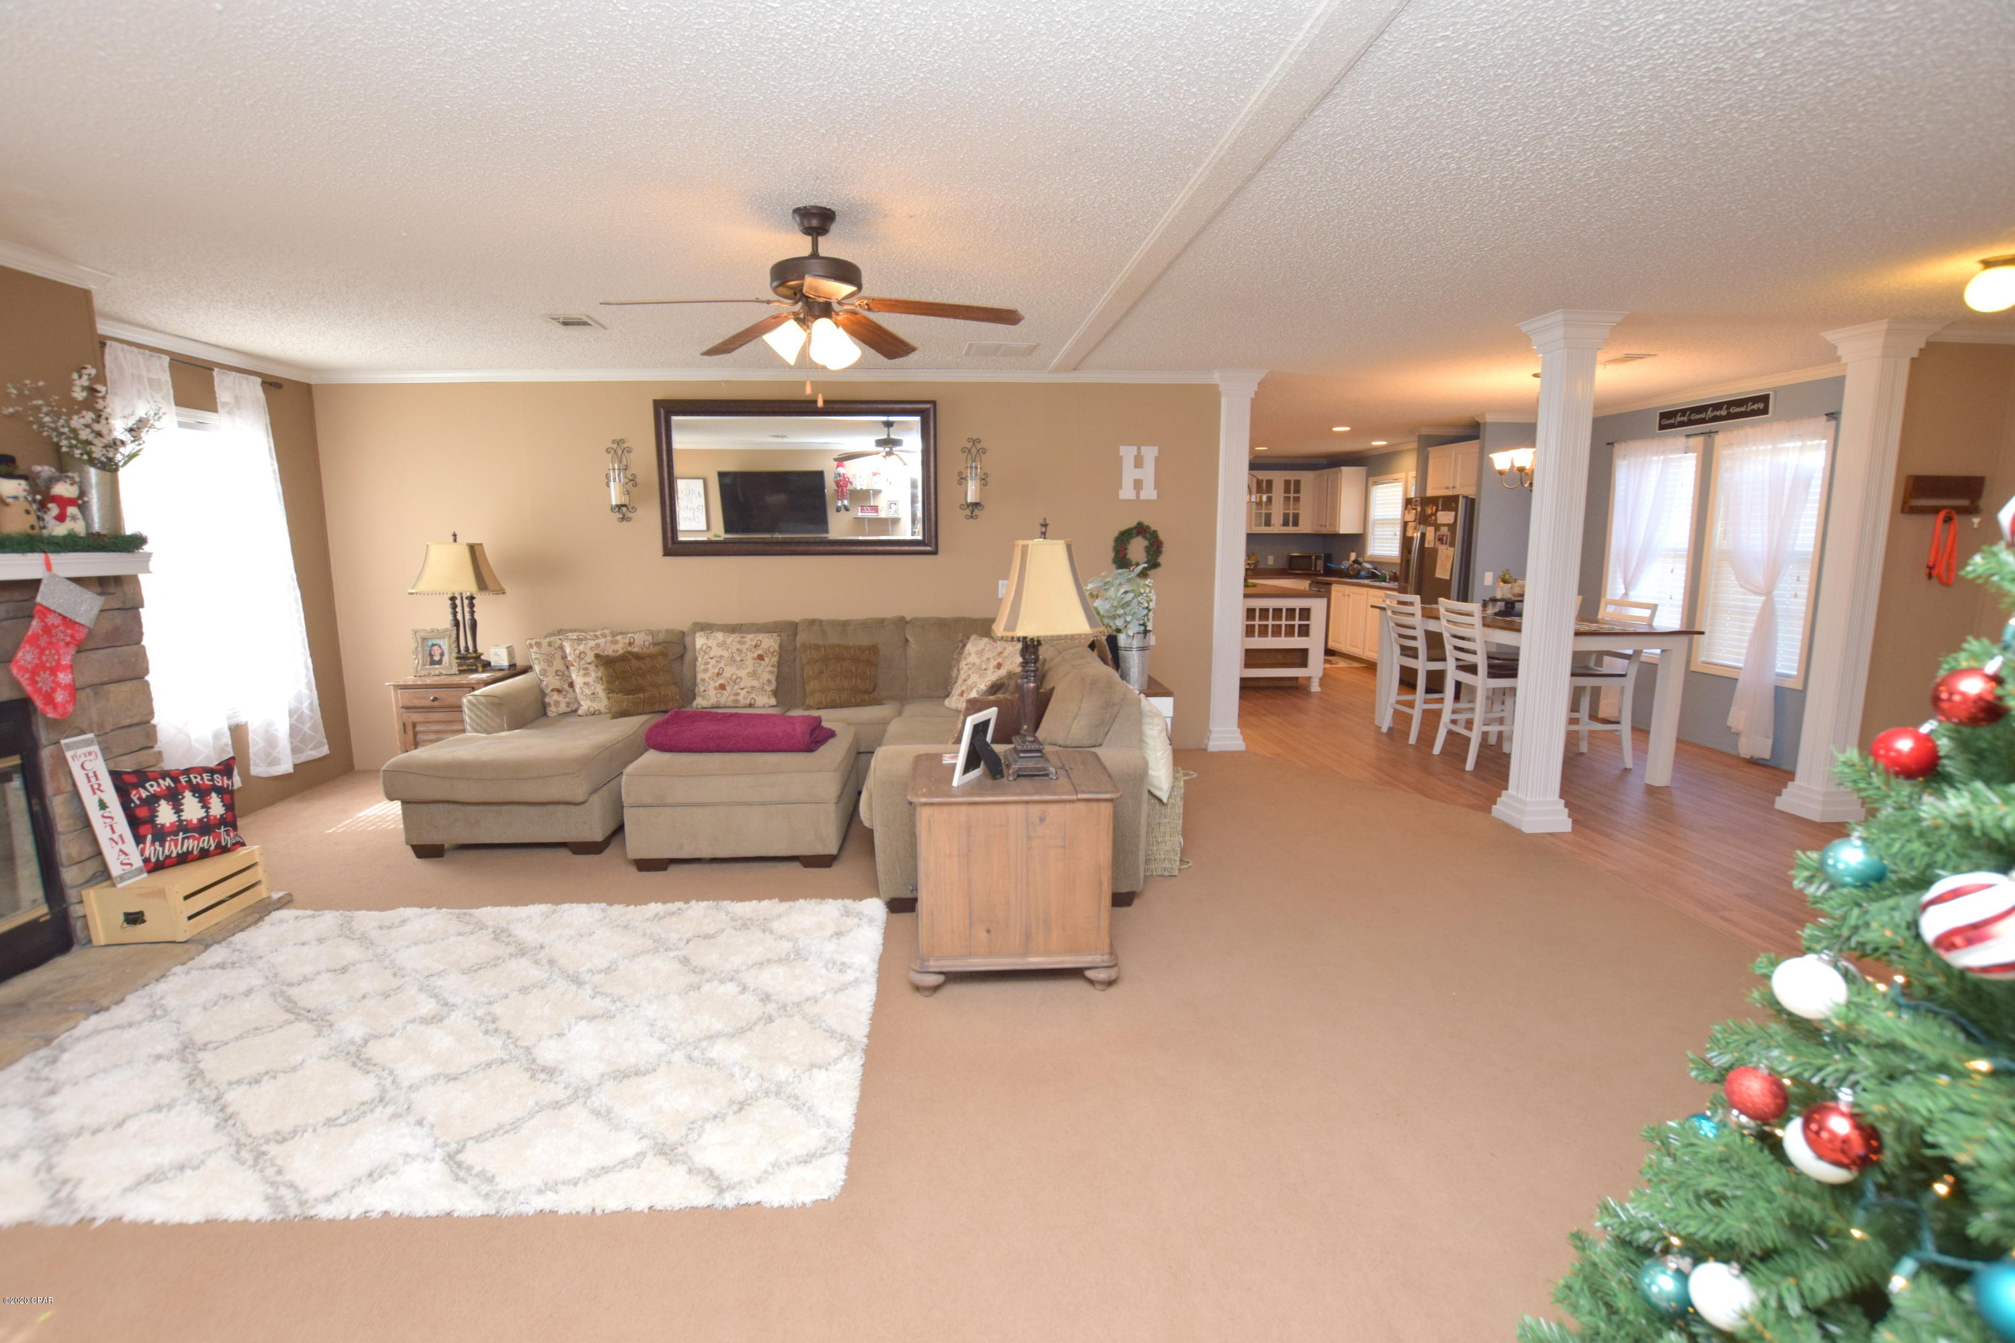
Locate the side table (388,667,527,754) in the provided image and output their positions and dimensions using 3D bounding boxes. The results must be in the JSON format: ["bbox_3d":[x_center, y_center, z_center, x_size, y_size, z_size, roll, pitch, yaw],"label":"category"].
[{"bbox_3d":[-3.287,0.353,5.158,0.600,0.660,0.620,-1,8,-5],"label":"side table"}]

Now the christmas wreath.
[{"bbox_3d":[0.838,-0.789,5.404,0.340,0.350,0.075,-1,9,-5],"label":"christmas wreath"}]

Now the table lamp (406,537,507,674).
[{"bbox_3d":[-3.120,-0.399,4.727,0.480,0.790,0.390,-1,9,-5],"label":"table lamp"}]

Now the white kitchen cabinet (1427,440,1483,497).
[{"bbox_3d":[4.314,-1.821,7.734,0.420,0.470,0.880,-1,9,-5],"label":"white kitchen cabinet"}]

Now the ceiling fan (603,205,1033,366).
[{"bbox_3d":[-0.596,-1.186,2.619,1.280,0.500,1.250,-1,9,-5],"label":"ceiling fan"}]

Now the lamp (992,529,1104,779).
[{"bbox_3d":[0.119,-0.070,2.736,0.350,0.810,0.390,-1,8,-5],"label":"lamp"}]

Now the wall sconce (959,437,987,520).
[{"bbox_3d":[-0.206,-1.199,5.195,0.175,0.520,0.120,-1,9,-5],"label":"wall sconce"}]

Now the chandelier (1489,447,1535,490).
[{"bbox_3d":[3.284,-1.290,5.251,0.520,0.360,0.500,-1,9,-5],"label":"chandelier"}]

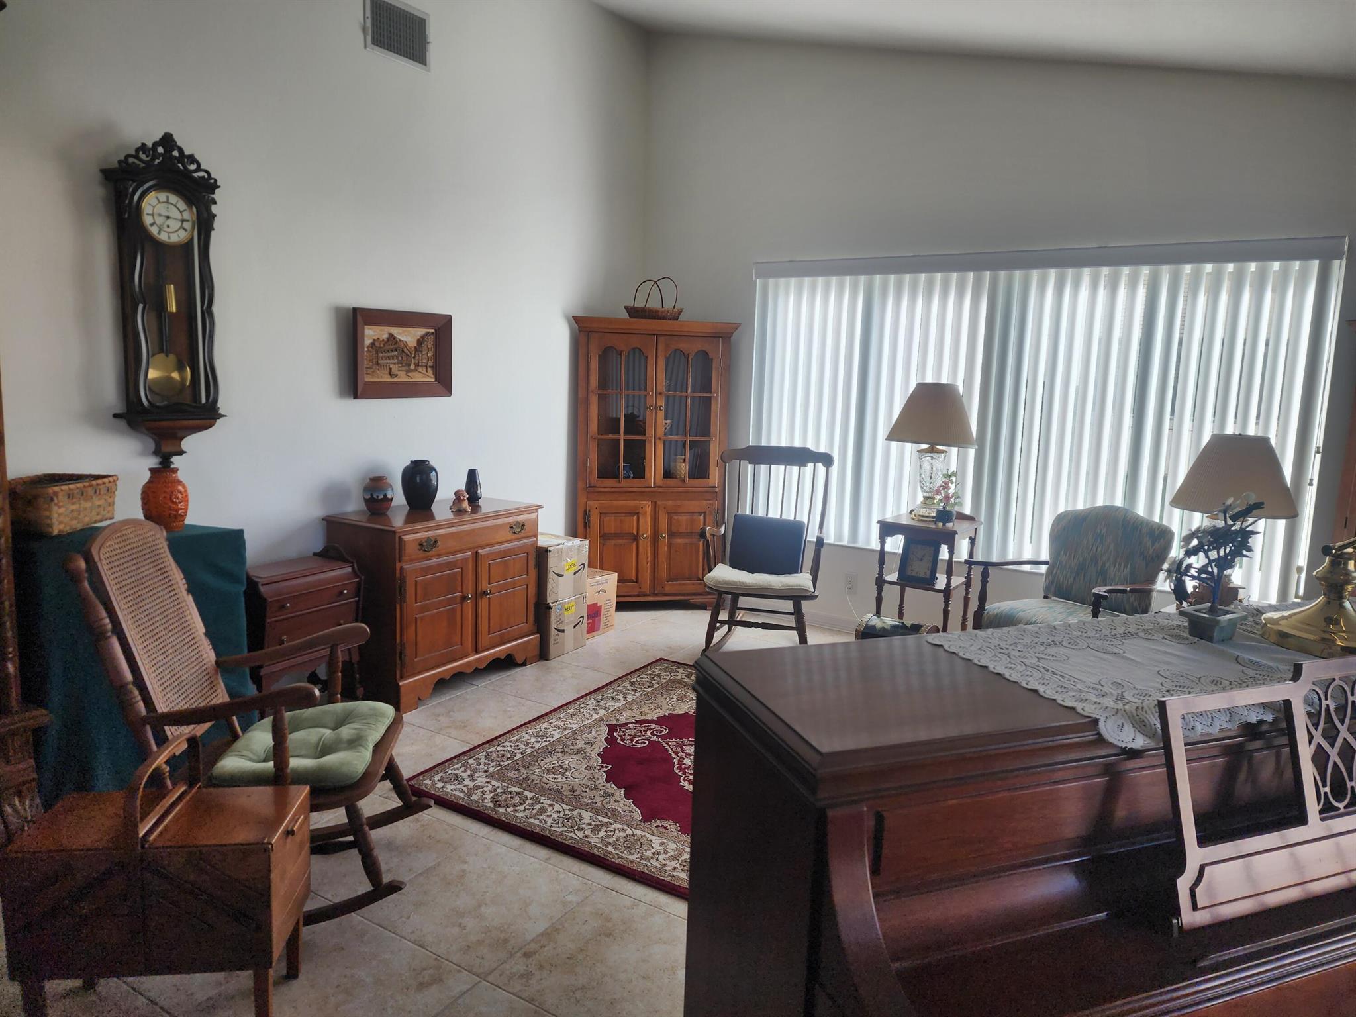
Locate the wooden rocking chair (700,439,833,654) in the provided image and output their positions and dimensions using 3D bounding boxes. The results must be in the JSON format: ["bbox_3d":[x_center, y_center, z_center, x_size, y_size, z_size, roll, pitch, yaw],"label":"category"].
[{"bbox_3d":[0.459,0.215,4.601,0.600,1.035,0.780,4,9,16],"label":"wooden rocking chair"}]

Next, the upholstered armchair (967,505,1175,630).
[{"bbox_3d":[1.606,0.444,3.704,0.670,0.895,0.630,-3,10,-28],"label":"upholstered armchair"}]

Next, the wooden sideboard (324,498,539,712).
[{"bbox_3d":[-1.052,0.389,4.041,0.416,0.778,0.880,7,10,31],"label":"wooden sideboard"}]

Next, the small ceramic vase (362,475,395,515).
[{"bbox_3d":[-1.267,-0.060,3.817,0.132,0.168,0.132,7,10,31],"label":"small ceramic vase"}]

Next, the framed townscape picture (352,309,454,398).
[{"bbox_3d":[-1.198,-0.673,3.966,0.030,0.372,0.526,7,10,31],"label":"framed townscape picture"}]

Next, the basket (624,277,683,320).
[{"bbox_3d":[-0.147,-1.193,5.163,0.330,0.255,0.230,-1,9,-14],"label":"basket"}]

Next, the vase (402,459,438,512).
[{"bbox_3d":[-1.150,-0.111,4.051,0.163,0.230,0.163,2,9,0],"label":"vase"}]

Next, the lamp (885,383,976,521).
[{"bbox_3d":[1.234,-0.276,4.410,0.432,0.664,0.432,7,10,32],"label":"lamp"}]

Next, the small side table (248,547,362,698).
[{"bbox_3d":[-1.478,0.507,3.461,0.308,0.672,0.416,7,10,32],"label":"small side table"}]

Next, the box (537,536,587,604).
[{"bbox_3d":[-0.702,0.297,4.550,0.378,0.278,0.310,7,10,31],"label":"box"}]

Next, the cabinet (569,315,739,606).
[{"bbox_3d":[-0.188,-0.252,5.363,0.950,1.670,0.480,-1,9,-14],"label":"cabinet"}]

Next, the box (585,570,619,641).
[{"bbox_3d":[-0.590,0.501,4.857,0.405,0.312,0.301,7,10,32],"label":"box"}]

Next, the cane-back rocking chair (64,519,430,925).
[{"bbox_3d":[-1.111,0.522,2.421,0.790,1.000,0.580,1,9,-6],"label":"cane-back rocking chair"}]

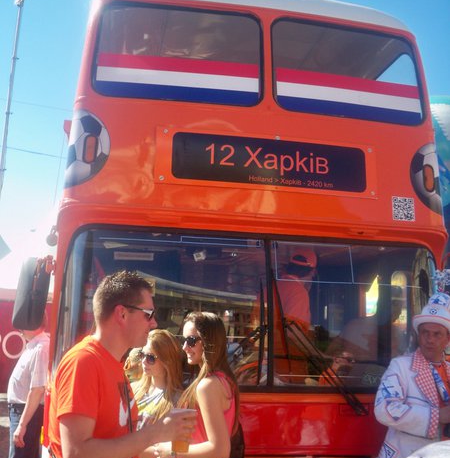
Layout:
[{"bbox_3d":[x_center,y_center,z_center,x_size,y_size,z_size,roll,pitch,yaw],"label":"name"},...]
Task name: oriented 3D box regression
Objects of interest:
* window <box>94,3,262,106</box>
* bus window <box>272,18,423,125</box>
[{"bbox_3d":[-0.279,-1.110,3.869,1.060,0.720,0.090,3,-20,-9],"label":"window"},{"bbox_3d":[0.829,-1.044,4.083,1.060,0.720,0.090,4,-20,-13],"label":"bus window"}]

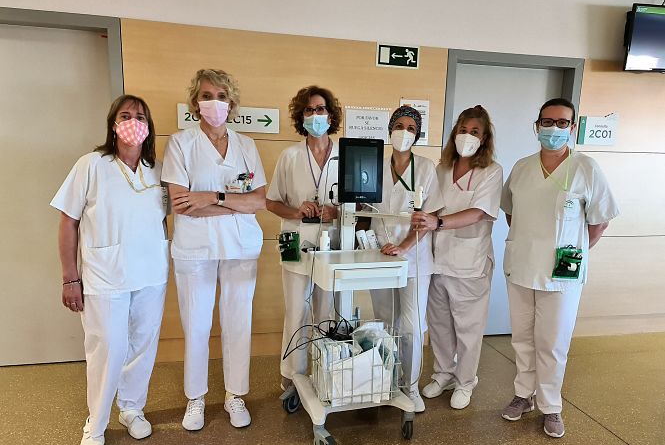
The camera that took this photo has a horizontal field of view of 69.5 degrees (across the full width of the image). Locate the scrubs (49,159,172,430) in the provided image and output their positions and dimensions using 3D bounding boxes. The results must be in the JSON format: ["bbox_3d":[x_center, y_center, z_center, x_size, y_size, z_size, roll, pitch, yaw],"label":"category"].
[{"bbox_3d":[-1.026,0.350,2.260,0.562,1.343,0.360,-1,10,-20],"label":"scrubs"}]

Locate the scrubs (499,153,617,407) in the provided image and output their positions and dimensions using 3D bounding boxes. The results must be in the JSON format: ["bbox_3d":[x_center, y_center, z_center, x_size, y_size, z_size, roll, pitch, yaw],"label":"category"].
[{"bbox_3d":[1.141,0.325,2.497,0.596,1.372,0.360,5,10,18],"label":"scrubs"}]

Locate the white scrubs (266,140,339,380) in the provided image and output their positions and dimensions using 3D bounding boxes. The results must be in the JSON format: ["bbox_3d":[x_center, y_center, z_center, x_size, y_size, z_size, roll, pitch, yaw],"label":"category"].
[{"bbox_3d":[-0.157,0.230,2.712,0.425,1.361,0.320,0,9,-10],"label":"white scrubs"}]

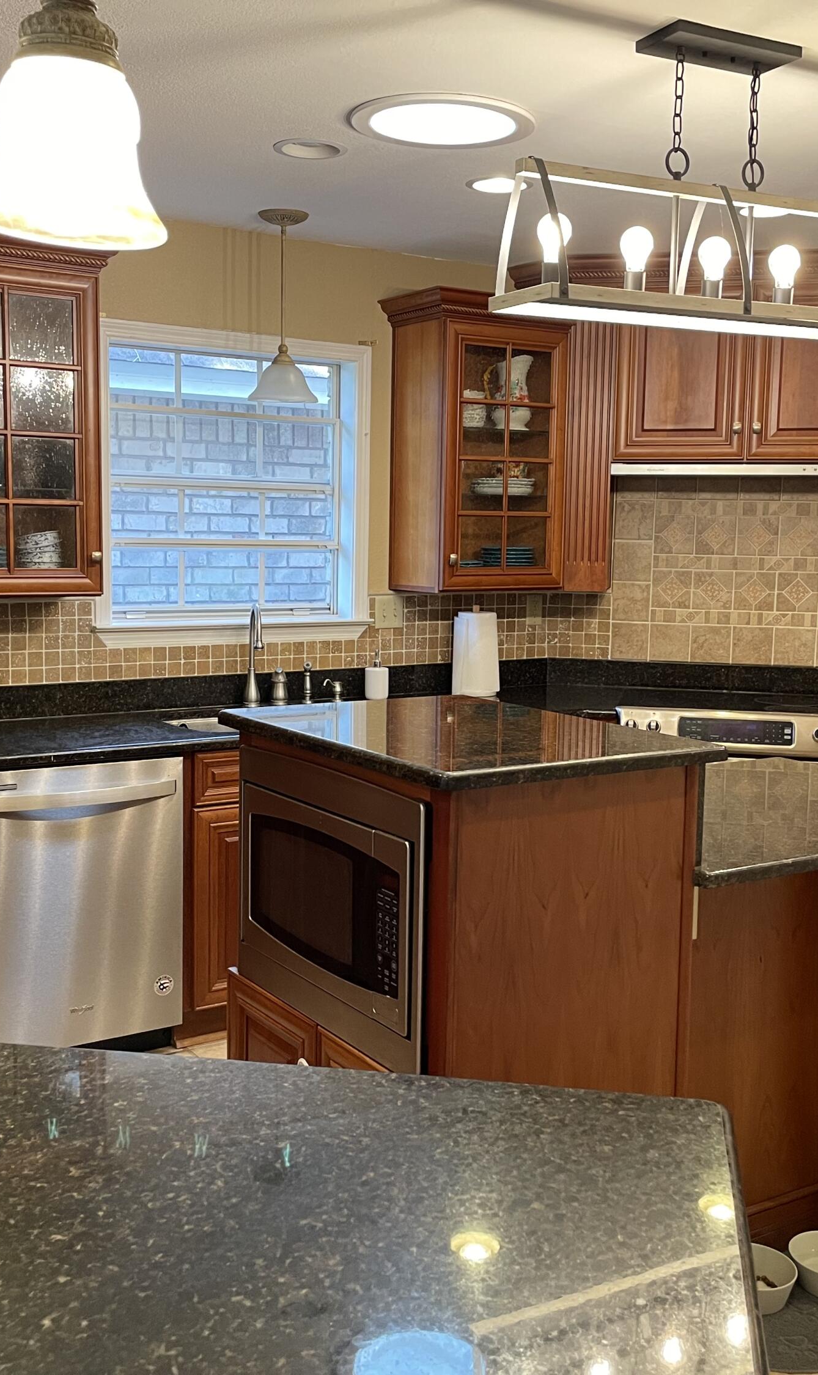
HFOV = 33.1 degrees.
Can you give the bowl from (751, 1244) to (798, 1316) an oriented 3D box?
[{"bbox_3d":[0.678,1.172,2.715,0.178,0.065,0.178,1,6,0],"label":"bowl"}]

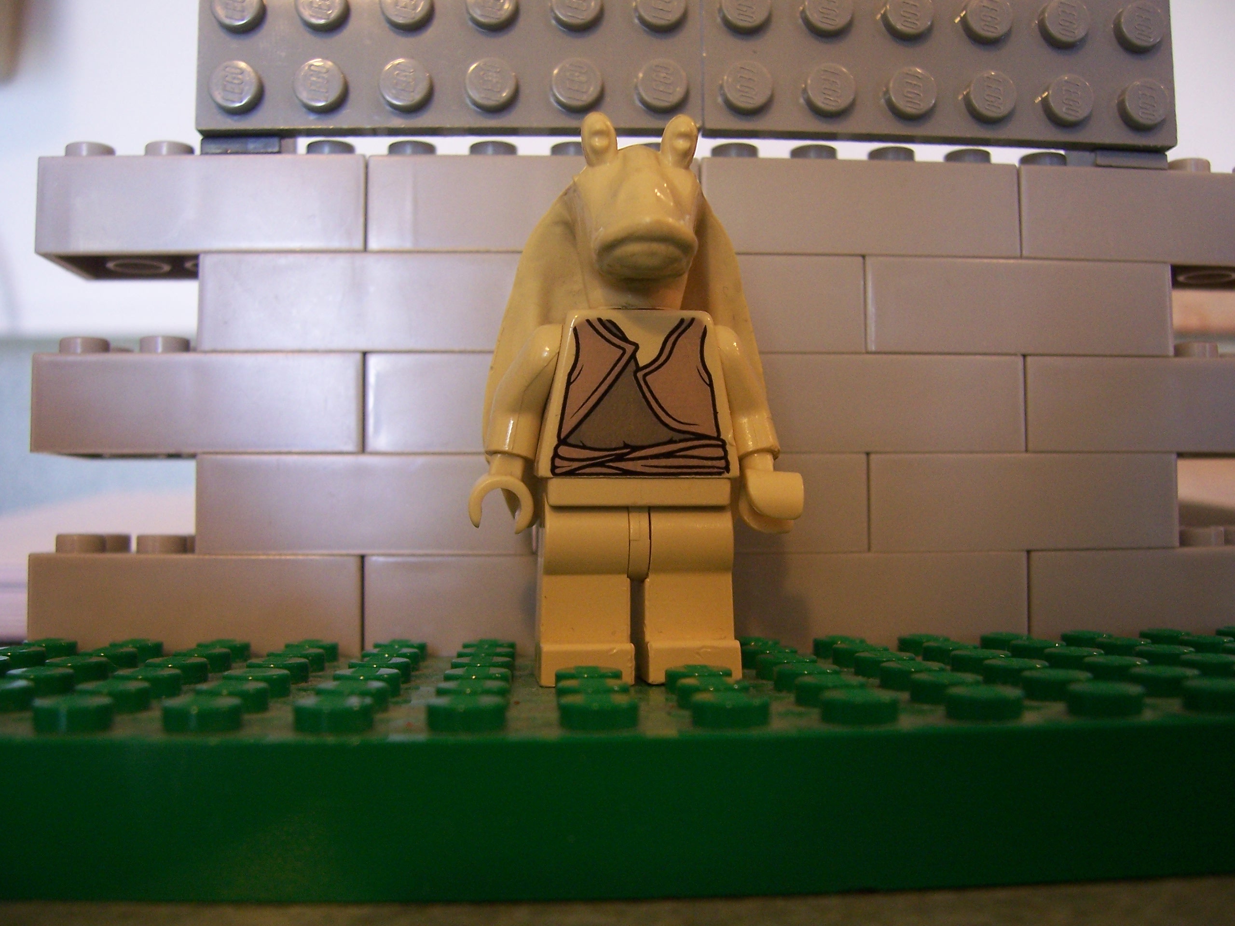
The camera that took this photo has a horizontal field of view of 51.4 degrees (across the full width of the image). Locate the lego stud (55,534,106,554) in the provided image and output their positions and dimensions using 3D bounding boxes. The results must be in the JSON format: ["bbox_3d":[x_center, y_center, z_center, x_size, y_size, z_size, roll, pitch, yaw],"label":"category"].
[{"bbox_3d":[-0.052,0.008,0.124,0.005,0.002,0.005,0,-3,-3],"label":"lego stud"}]

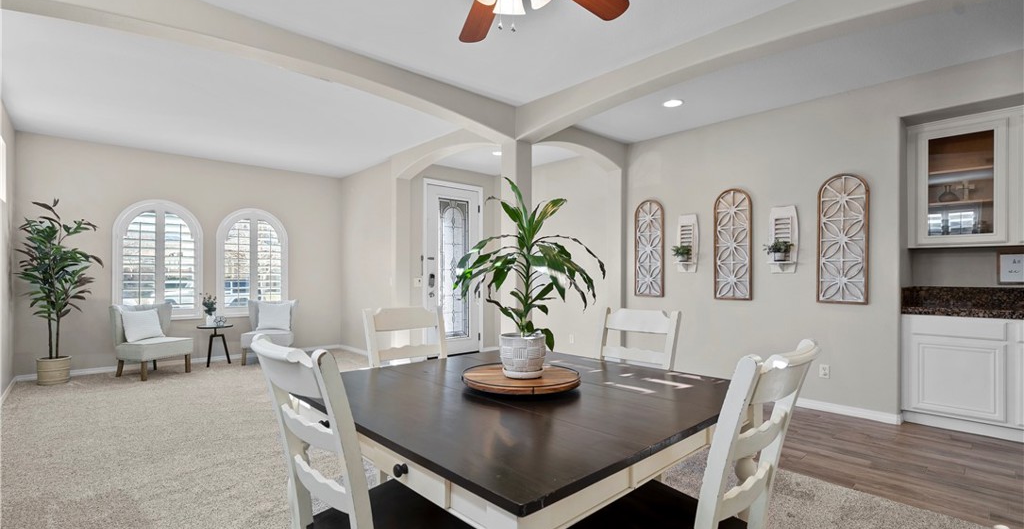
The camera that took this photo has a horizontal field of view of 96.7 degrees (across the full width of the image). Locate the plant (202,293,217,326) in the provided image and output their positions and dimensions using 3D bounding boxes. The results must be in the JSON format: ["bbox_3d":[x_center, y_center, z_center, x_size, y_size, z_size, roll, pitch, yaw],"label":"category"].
[{"bbox_3d":[-3.884,0.578,5.848,0.190,0.430,0.180,1,-2,-42],"label":"plant"}]

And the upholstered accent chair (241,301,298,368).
[{"bbox_3d":[-3.295,0.898,6.192,0.620,0.810,0.640,1,-1,-18],"label":"upholstered accent chair"}]

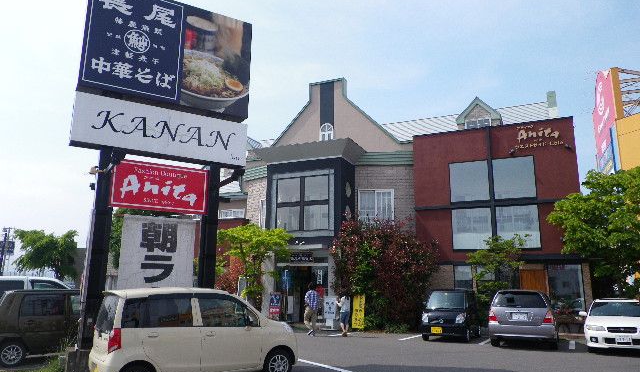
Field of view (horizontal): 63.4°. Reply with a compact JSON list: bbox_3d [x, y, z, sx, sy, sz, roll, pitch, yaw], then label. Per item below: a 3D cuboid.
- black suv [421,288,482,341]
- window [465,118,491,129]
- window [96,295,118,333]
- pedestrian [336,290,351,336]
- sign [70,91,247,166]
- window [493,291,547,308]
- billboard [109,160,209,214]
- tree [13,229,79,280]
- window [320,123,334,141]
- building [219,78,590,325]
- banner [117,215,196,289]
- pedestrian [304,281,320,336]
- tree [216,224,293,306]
[{"bbox_3d":[4.682,4.521,18.293,1.475,1.735,3.395,-5,-13,25],"label":"black suv"},{"bbox_3d":[7.276,-2.792,23.858,1.150,0.640,0.120,-5,-13,23],"label":"window"},{"bbox_3d":[-3.206,1.940,7.830,0.120,0.520,1.080,9,-15,-37],"label":"window"},{"bbox_3d":[0.790,4.279,17.400,0.420,1.580,0.450,-11,-17,44],"label":"pedestrian"},{"bbox_3d":[-3.223,-1.053,10.770,3.515,1.033,0.350,8,-14,-30],"label":"sign"},{"bbox_3d":[5.872,3.341,15.200,1.480,0.520,0.120,-5,-38,23],"label":"window"},{"bbox_3d":[-3.197,0.042,10.422,1.889,0.926,0.120,8,-14,-30],"label":"billboard"},{"bbox_3d":[-11.379,3.758,21.500,2.800,4.100,2.800,7,-13,-27],"label":"tree"},{"bbox_3d":[0.371,-2.610,25.725,0.730,1.060,0.120,-5,-13,23],"label":"window"},{"bbox_3d":[4.170,1.411,26.900,16.300,11.300,10.500,-5,-13,23],"label":"building"},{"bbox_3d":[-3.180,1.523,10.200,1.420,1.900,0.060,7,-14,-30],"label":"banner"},{"bbox_3d":[-0.245,4.144,17.400,0.530,1.770,0.480,7,-13,-27],"label":"pedestrian"},{"bbox_3d":[-2.523,3.456,19.502,2.600,3.900,2.600,0,-12,0],"label":"tree"}]

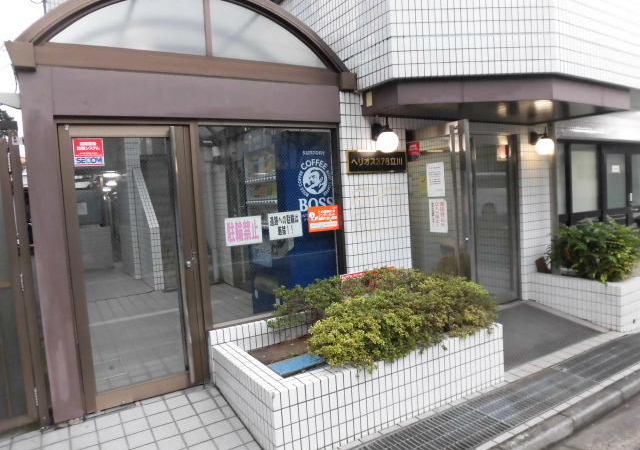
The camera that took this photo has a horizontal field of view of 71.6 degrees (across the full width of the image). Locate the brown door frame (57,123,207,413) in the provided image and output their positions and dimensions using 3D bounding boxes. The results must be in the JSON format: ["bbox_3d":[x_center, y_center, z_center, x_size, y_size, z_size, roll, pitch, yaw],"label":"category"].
[{"bbox_3d":[-1.258,0.270,3.087,0.838,1.900,0.100,-6,5,-29],"label":"brown door frame"}]

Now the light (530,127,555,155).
[{"bbox_3d":[2.576,-0.953,5.085,0.190,0.300,0.270,-6,5,-29],"label":"light"}]

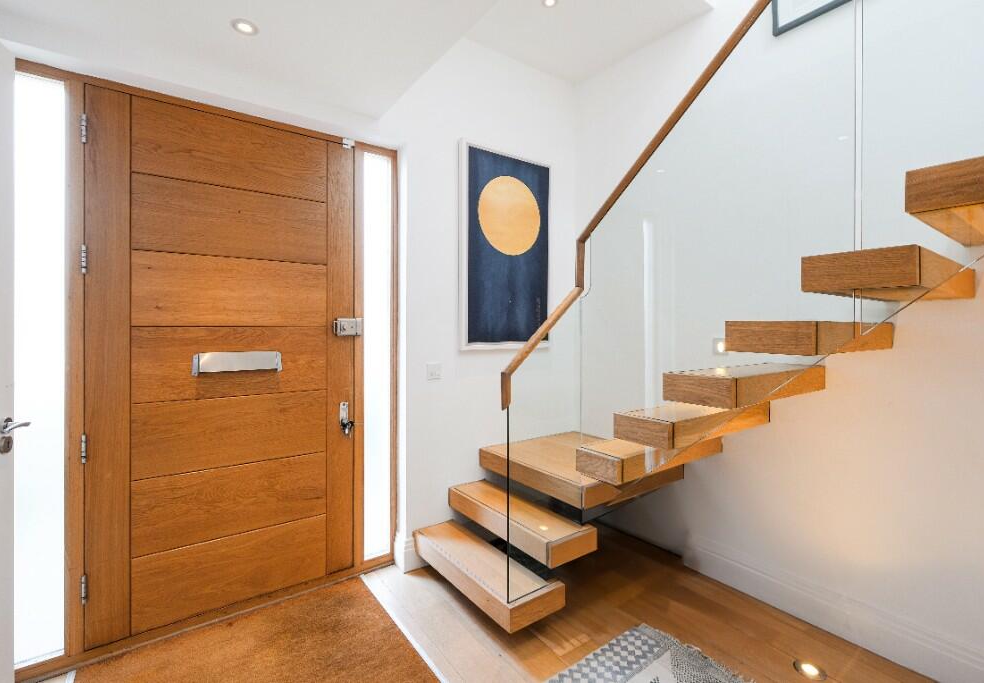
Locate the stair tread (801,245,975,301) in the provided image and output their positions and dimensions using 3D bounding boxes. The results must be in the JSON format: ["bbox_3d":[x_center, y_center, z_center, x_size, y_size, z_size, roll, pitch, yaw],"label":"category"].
[{"bbox_3d":[1.252,-0.189,1.318,0.783,0.094,0.236,-1,0,-35],"label":"stair tread"}]

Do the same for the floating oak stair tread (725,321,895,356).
[{"bbox_3d":[1.135,-0.016,1.492,0.769,0.095,0.245,-1,0,-35],"label":"floating oak stair tread"}]

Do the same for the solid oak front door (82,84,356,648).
[{"bbox_3d":[-1.176,0.094,1.987,1.044,2.212,0.053,-1,0,-35],"label":"solid oak front door"}]

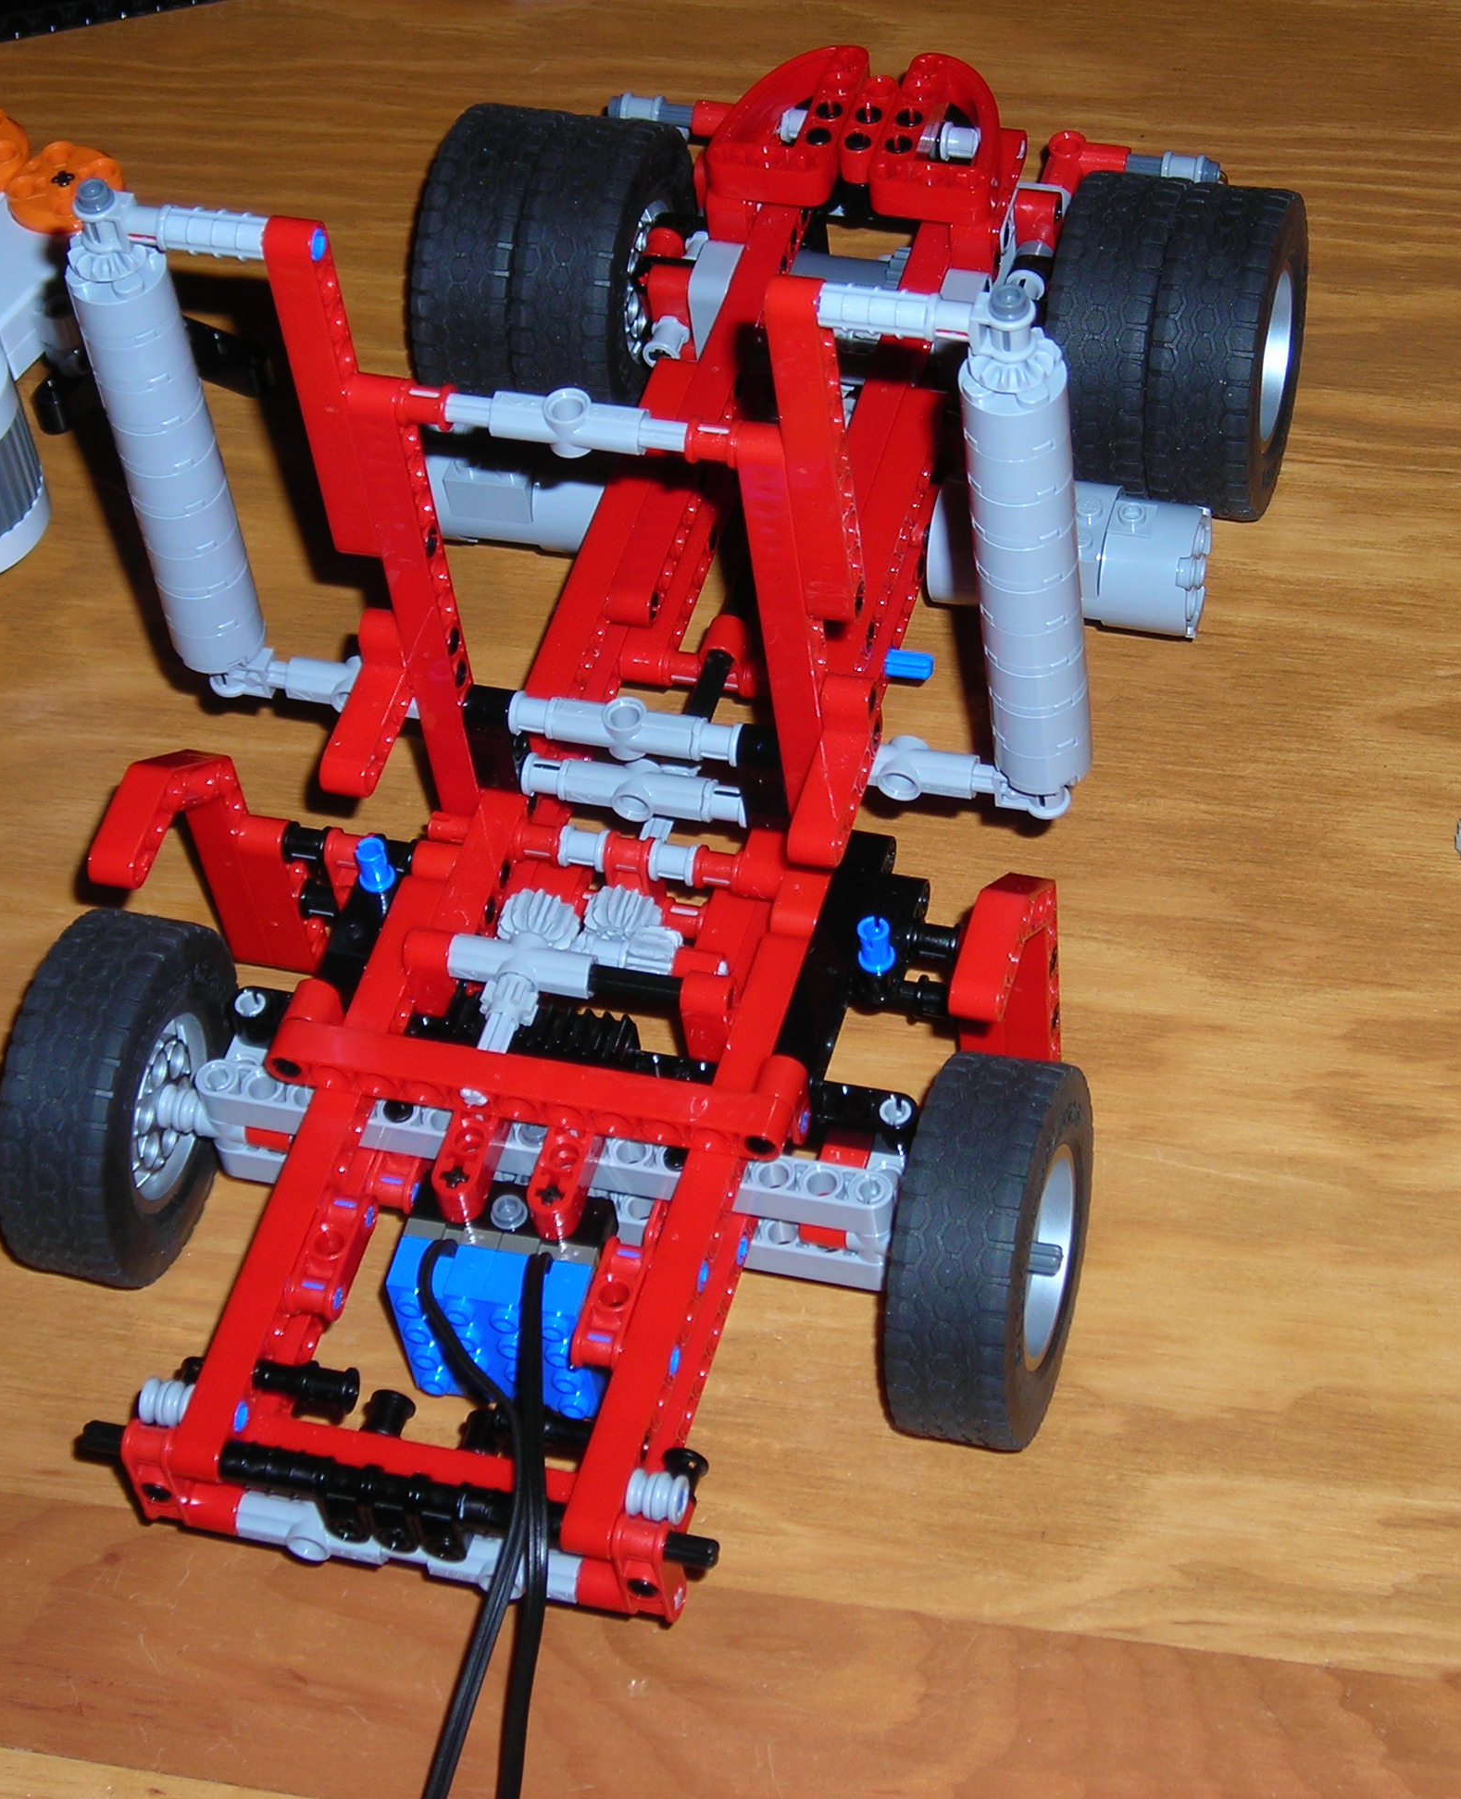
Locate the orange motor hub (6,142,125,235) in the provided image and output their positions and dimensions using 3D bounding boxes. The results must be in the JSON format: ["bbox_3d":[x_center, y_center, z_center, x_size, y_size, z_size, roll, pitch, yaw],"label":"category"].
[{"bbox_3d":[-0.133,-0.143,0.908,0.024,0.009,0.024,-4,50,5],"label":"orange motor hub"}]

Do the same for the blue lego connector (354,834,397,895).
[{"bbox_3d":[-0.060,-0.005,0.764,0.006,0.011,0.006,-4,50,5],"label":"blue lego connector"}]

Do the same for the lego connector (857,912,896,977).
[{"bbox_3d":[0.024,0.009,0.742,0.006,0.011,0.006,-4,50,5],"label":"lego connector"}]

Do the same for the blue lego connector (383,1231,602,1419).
[{"bbox_3d":[-0.037,0.071,0.731,0.032,0.031,0.011,8,54,15],"label":"blue lego connector"}]

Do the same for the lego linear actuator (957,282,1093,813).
[{"bbox_3d":[0.047,-0.055,0.703,0.017,0.107,0.017,8,52,15],"label":"lego linear actuator"}]

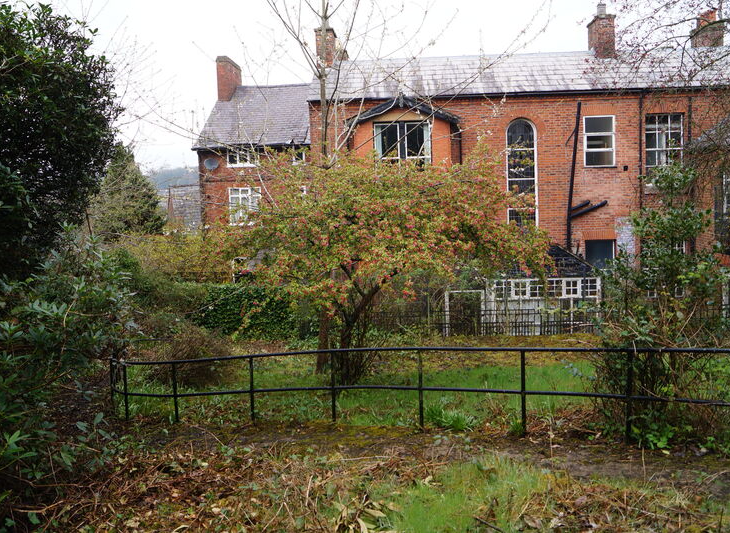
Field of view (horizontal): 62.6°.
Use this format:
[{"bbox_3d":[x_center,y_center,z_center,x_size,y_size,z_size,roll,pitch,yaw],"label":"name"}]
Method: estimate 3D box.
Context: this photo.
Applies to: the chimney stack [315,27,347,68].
[{"bbox_3d":[-1.373,-7.636,21.427,0.648,1.375,1.030,-2,4,4],"label":"chimney stack"}]

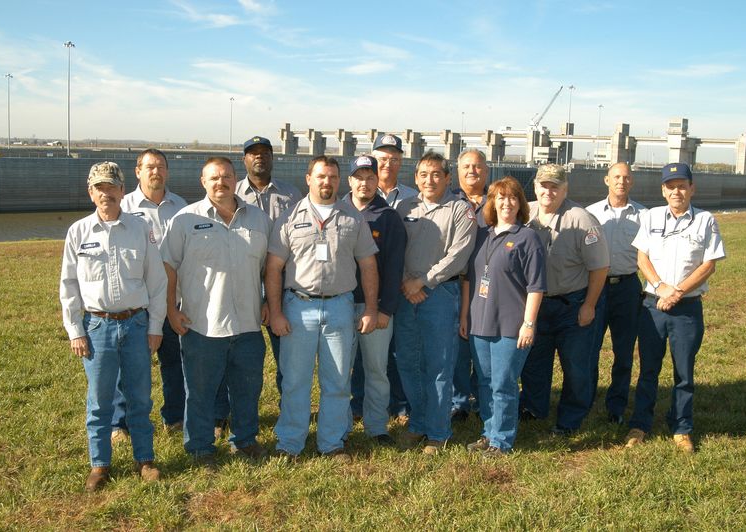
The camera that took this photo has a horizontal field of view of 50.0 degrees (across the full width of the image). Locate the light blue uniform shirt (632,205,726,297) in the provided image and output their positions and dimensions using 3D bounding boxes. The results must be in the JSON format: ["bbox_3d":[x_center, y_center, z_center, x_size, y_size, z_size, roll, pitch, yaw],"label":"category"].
[{"bbox_3d":[1.895,-0.094,4.957,0.560,0.573,0.320,5,9,24],"label":"light blue uniform shirt"}]

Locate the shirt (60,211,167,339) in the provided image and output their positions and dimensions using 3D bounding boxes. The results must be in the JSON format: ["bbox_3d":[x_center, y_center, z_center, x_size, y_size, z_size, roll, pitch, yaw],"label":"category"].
[{"bbox_3d":[-1.364,0.037,4.240,0.536,0.690,0.300,0,8,-16],"label":"shirt"}]

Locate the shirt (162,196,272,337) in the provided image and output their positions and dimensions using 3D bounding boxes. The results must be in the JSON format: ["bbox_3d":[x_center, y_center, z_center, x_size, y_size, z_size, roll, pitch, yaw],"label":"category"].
[{"bbox_3d":[-0.899,0.008,4.590,0.600,0.812,0.380,-1,8,-17],"label":"shirt"}]

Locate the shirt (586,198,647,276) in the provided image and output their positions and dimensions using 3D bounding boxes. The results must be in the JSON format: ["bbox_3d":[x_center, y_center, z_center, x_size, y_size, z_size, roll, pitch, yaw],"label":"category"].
[{"bbox_3d":[1.621,-0.191,5.300,0.460,0.550,0.280,5,9,24],"label":"shirt"}]

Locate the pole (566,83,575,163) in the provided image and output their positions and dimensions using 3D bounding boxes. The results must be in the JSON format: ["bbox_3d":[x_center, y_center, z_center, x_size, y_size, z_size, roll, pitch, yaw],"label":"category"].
[{"bbox_3d":[59.000,-41.590,240.000,2.300,25.477,2.300,2,8,0],"label":"pole"}]

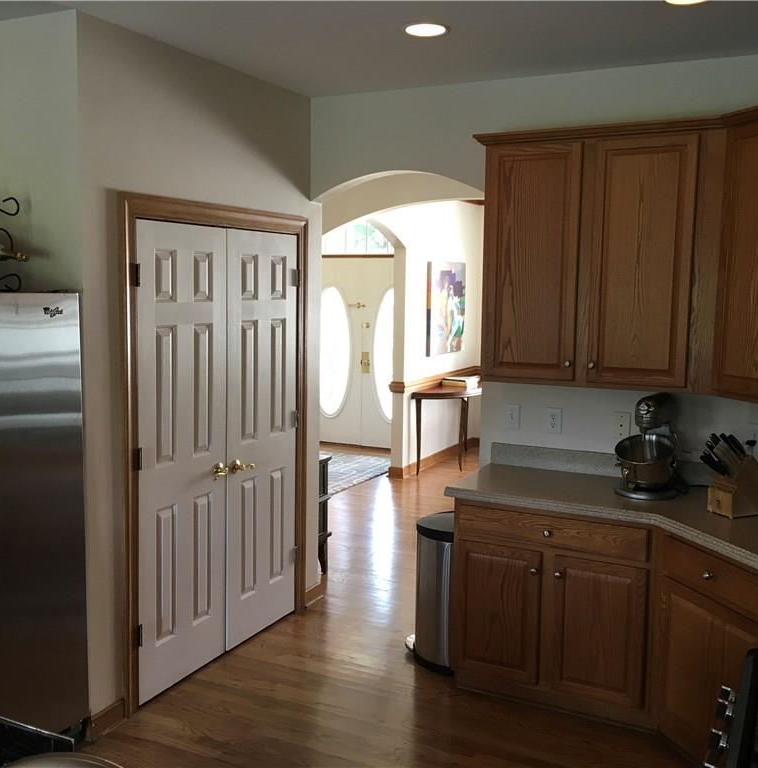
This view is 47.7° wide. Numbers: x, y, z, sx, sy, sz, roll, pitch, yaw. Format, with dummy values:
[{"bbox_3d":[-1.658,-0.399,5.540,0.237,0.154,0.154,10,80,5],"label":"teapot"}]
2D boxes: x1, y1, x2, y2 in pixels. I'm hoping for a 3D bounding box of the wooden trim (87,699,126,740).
[{"bbox_3d":[-1.081,1.341,3.454,0.025,0.085,0.190,4,7,27],"label":"wooden trim"}]

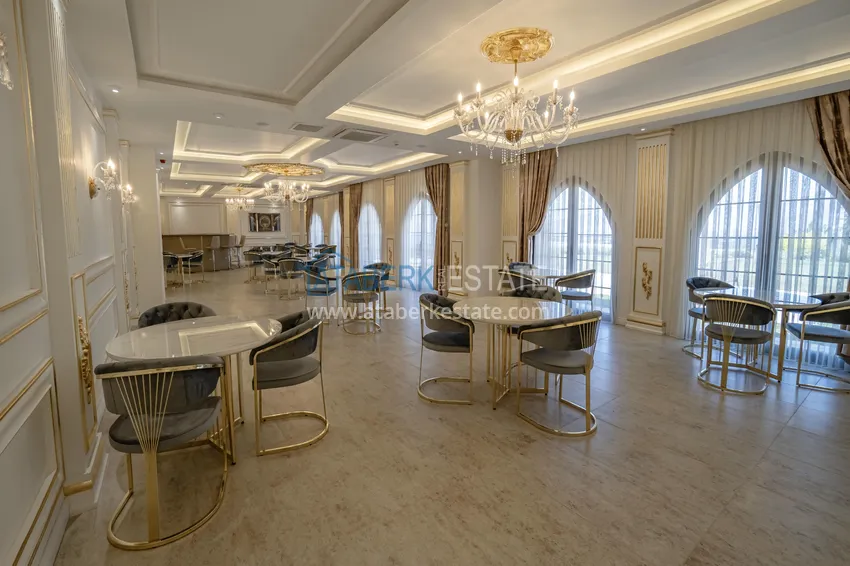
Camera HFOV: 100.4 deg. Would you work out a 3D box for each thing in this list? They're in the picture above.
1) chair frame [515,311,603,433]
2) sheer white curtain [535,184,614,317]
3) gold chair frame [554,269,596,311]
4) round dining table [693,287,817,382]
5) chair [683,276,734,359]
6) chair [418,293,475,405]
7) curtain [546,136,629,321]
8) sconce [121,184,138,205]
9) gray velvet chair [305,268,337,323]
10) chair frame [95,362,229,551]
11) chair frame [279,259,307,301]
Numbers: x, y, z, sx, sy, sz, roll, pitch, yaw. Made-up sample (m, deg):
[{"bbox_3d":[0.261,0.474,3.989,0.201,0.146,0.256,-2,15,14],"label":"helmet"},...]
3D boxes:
[{"bbox_3d":[1.075,0.636,2.685,0.550,0.860,0.520,-5,10,-28],"label":"chair frame"},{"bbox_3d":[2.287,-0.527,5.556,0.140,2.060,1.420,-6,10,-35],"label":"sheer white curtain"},{"bbox_3d":[2.250,0.223,5.241,0.510,0.810,0.520,4,9,26],"label":"gold chair frame"},{"bbox_3d":[3.270,0.494,3.593,0.960,0.760,0.960,-6,10,-35],"label":"round dining table"},{"bbox_3d":[3.240,0.382,4.046,0.510,0.830,0.510,-1,8,-6],"label":"chair"},{"bbox_3d":[0.180,0.561,3.149,0.520,0.870,0.550,0,9,0],"label":"chair"},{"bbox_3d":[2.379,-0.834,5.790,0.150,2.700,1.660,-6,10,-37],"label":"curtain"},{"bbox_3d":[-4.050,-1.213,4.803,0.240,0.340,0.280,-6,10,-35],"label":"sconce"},{"bbox_3d":[-1.570,0.157,5.329,0.520,0.800,0.520,0,8,-2],"label":"gray velvet chair"},{"bbox_3d":[-1.290,0.740,1.779,0.520,0.810,0.510,-3,9,-21],"label":"chair frame"},{"bbox_3d":[-2.760,-0.088,7.317,0.520,0.810,0.510,-2,9,-14],"label":"chair frame"}]

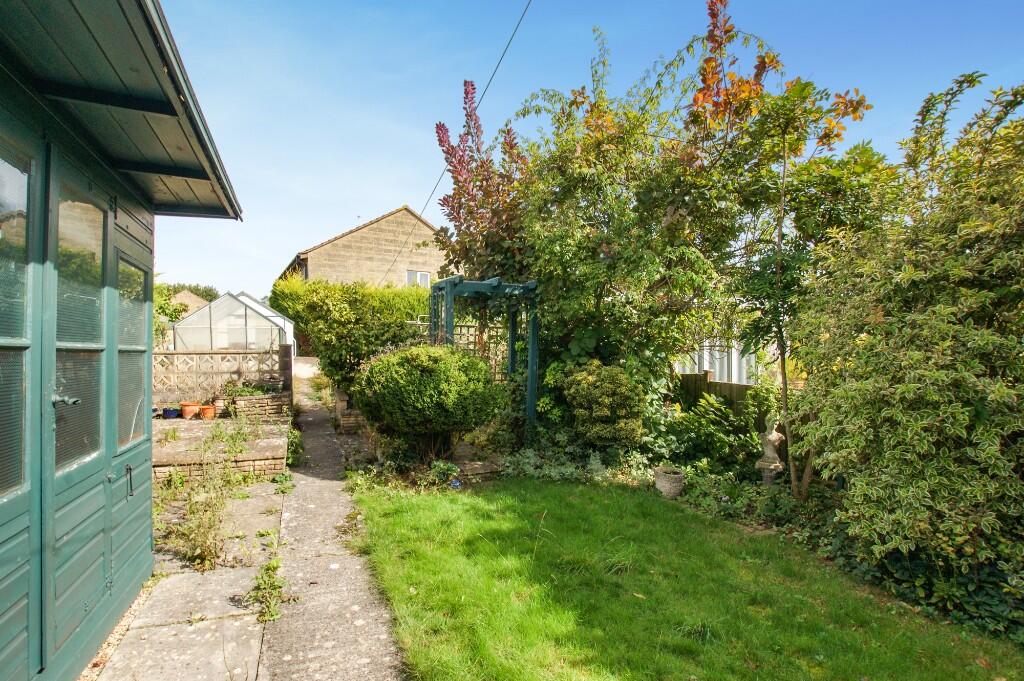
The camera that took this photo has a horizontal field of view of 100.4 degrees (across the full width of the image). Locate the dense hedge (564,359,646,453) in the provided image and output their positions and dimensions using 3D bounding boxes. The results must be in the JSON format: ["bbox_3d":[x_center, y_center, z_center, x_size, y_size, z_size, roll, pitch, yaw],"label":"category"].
[{"bbox_3d":[1.095,0.802,5.100,0.950,1.100,0.900,0,-1,0],"label":"dense hedge"}]

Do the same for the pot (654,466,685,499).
[{"bbox_3d":[1.374,1.243,3.720,0.255,0.225,0.255,0,-1,0],"label":"pot"}]

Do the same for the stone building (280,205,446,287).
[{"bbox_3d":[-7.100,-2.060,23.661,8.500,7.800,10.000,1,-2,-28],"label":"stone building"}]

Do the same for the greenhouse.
[{"bbox_3d":[-6.420,0.061,10.102,1.970,2.100,2.600,1,-2,-22],"label":"greenhouse"}]

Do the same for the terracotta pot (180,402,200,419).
[{"bbox_3d":[-4.751,1.042,6.300,0.250,0.225,0.250,0,-1,0],"label":"terracotta pot"}]

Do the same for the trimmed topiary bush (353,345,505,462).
[{"bbox_3d":[-0.960,0.724,4.900,1.650,1.330,1.500,1,-2,-22],"label":"trimmed topiary bush"}]

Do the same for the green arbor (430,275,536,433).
[{"bbox_3d":[-0.360,0.310,5.804,1.320,2.180,0.950,1,-2,-22],"label":"green arbor"}]

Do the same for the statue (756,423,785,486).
[{"bbox_3d":[2.304,0.998,3.800,0.240,0.650,0.210,0,-2,12],"label":"statue"}]

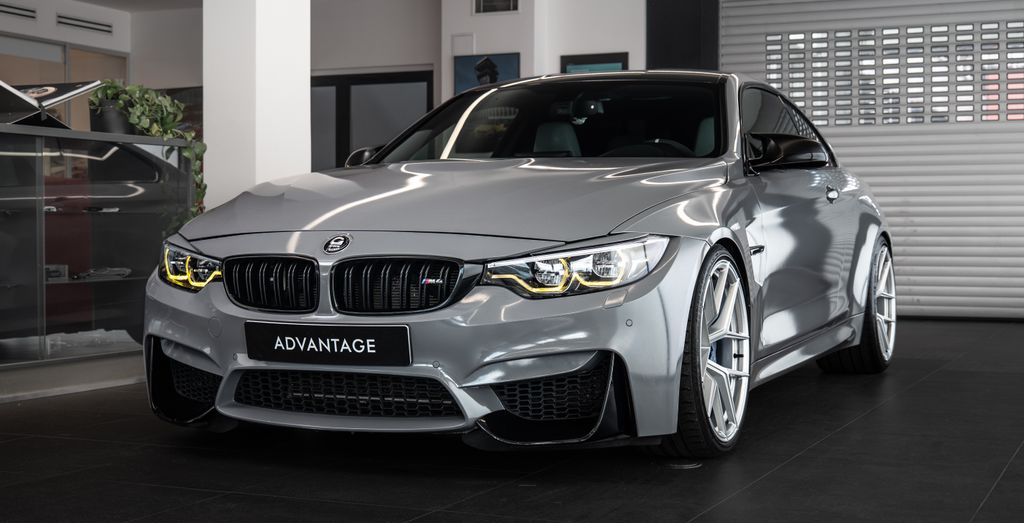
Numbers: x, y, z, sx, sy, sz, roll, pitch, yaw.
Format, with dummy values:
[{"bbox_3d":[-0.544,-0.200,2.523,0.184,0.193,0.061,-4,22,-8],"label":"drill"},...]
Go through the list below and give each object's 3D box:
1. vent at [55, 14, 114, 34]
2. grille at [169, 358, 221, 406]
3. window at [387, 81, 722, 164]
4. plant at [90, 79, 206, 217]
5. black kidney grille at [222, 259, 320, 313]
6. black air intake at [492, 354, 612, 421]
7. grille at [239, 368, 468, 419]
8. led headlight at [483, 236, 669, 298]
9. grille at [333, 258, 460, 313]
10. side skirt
[{"bbox_3d":[-3.958,-2.191,12.640,0.040,0.105,0.720,1,2,26],"label":"vent"},{"bbox_3d":[-0.972,0.358,4.183,0.275,0.150,0.090,1,1,39],"label":"grille"},{"bbox_3d":[0.191,-0.508,5.174,1.380,0.140,0.840,1,29,24],"label":"window"},{"bbox_3d":[-1.716,-0.535,6.486,0.340,0.650,0.550,0,1,25],"label":"plant"},{"bbox_3d":[-0.681,0.064,3.863,0.340,0.165,0.080,1,1,31],"label":"black kidney grille"},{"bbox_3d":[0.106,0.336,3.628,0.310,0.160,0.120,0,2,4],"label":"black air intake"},{"bbox_3d":[-0.474,0.364,3.830,0.735,0.115,0.080,0,1,24],"label":"grille"},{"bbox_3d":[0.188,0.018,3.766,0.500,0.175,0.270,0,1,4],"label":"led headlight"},{"bbox_3d":[-0.302,0.060,3.647,0.335,0.140,0.100,1,2,16],"label":"grille"},{"bbox_3d":[1.184,0.340,5.431,0.110,0.150,2.100,0,1,24],"label":"side skirt"}]

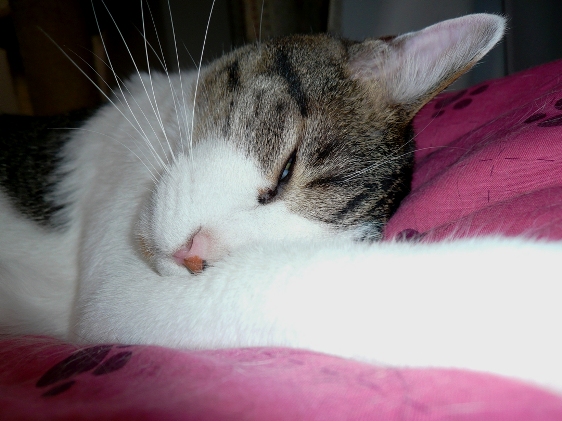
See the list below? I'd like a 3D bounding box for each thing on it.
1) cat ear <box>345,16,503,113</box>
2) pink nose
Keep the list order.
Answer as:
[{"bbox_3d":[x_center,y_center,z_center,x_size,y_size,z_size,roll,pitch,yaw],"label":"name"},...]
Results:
[{"bbox_3d":[0.072,-0.070,0.220,0.070,0.035,0.023,-21,-13,-6],"label":"cat ear"},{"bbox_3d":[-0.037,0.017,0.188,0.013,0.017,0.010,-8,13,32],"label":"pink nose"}]

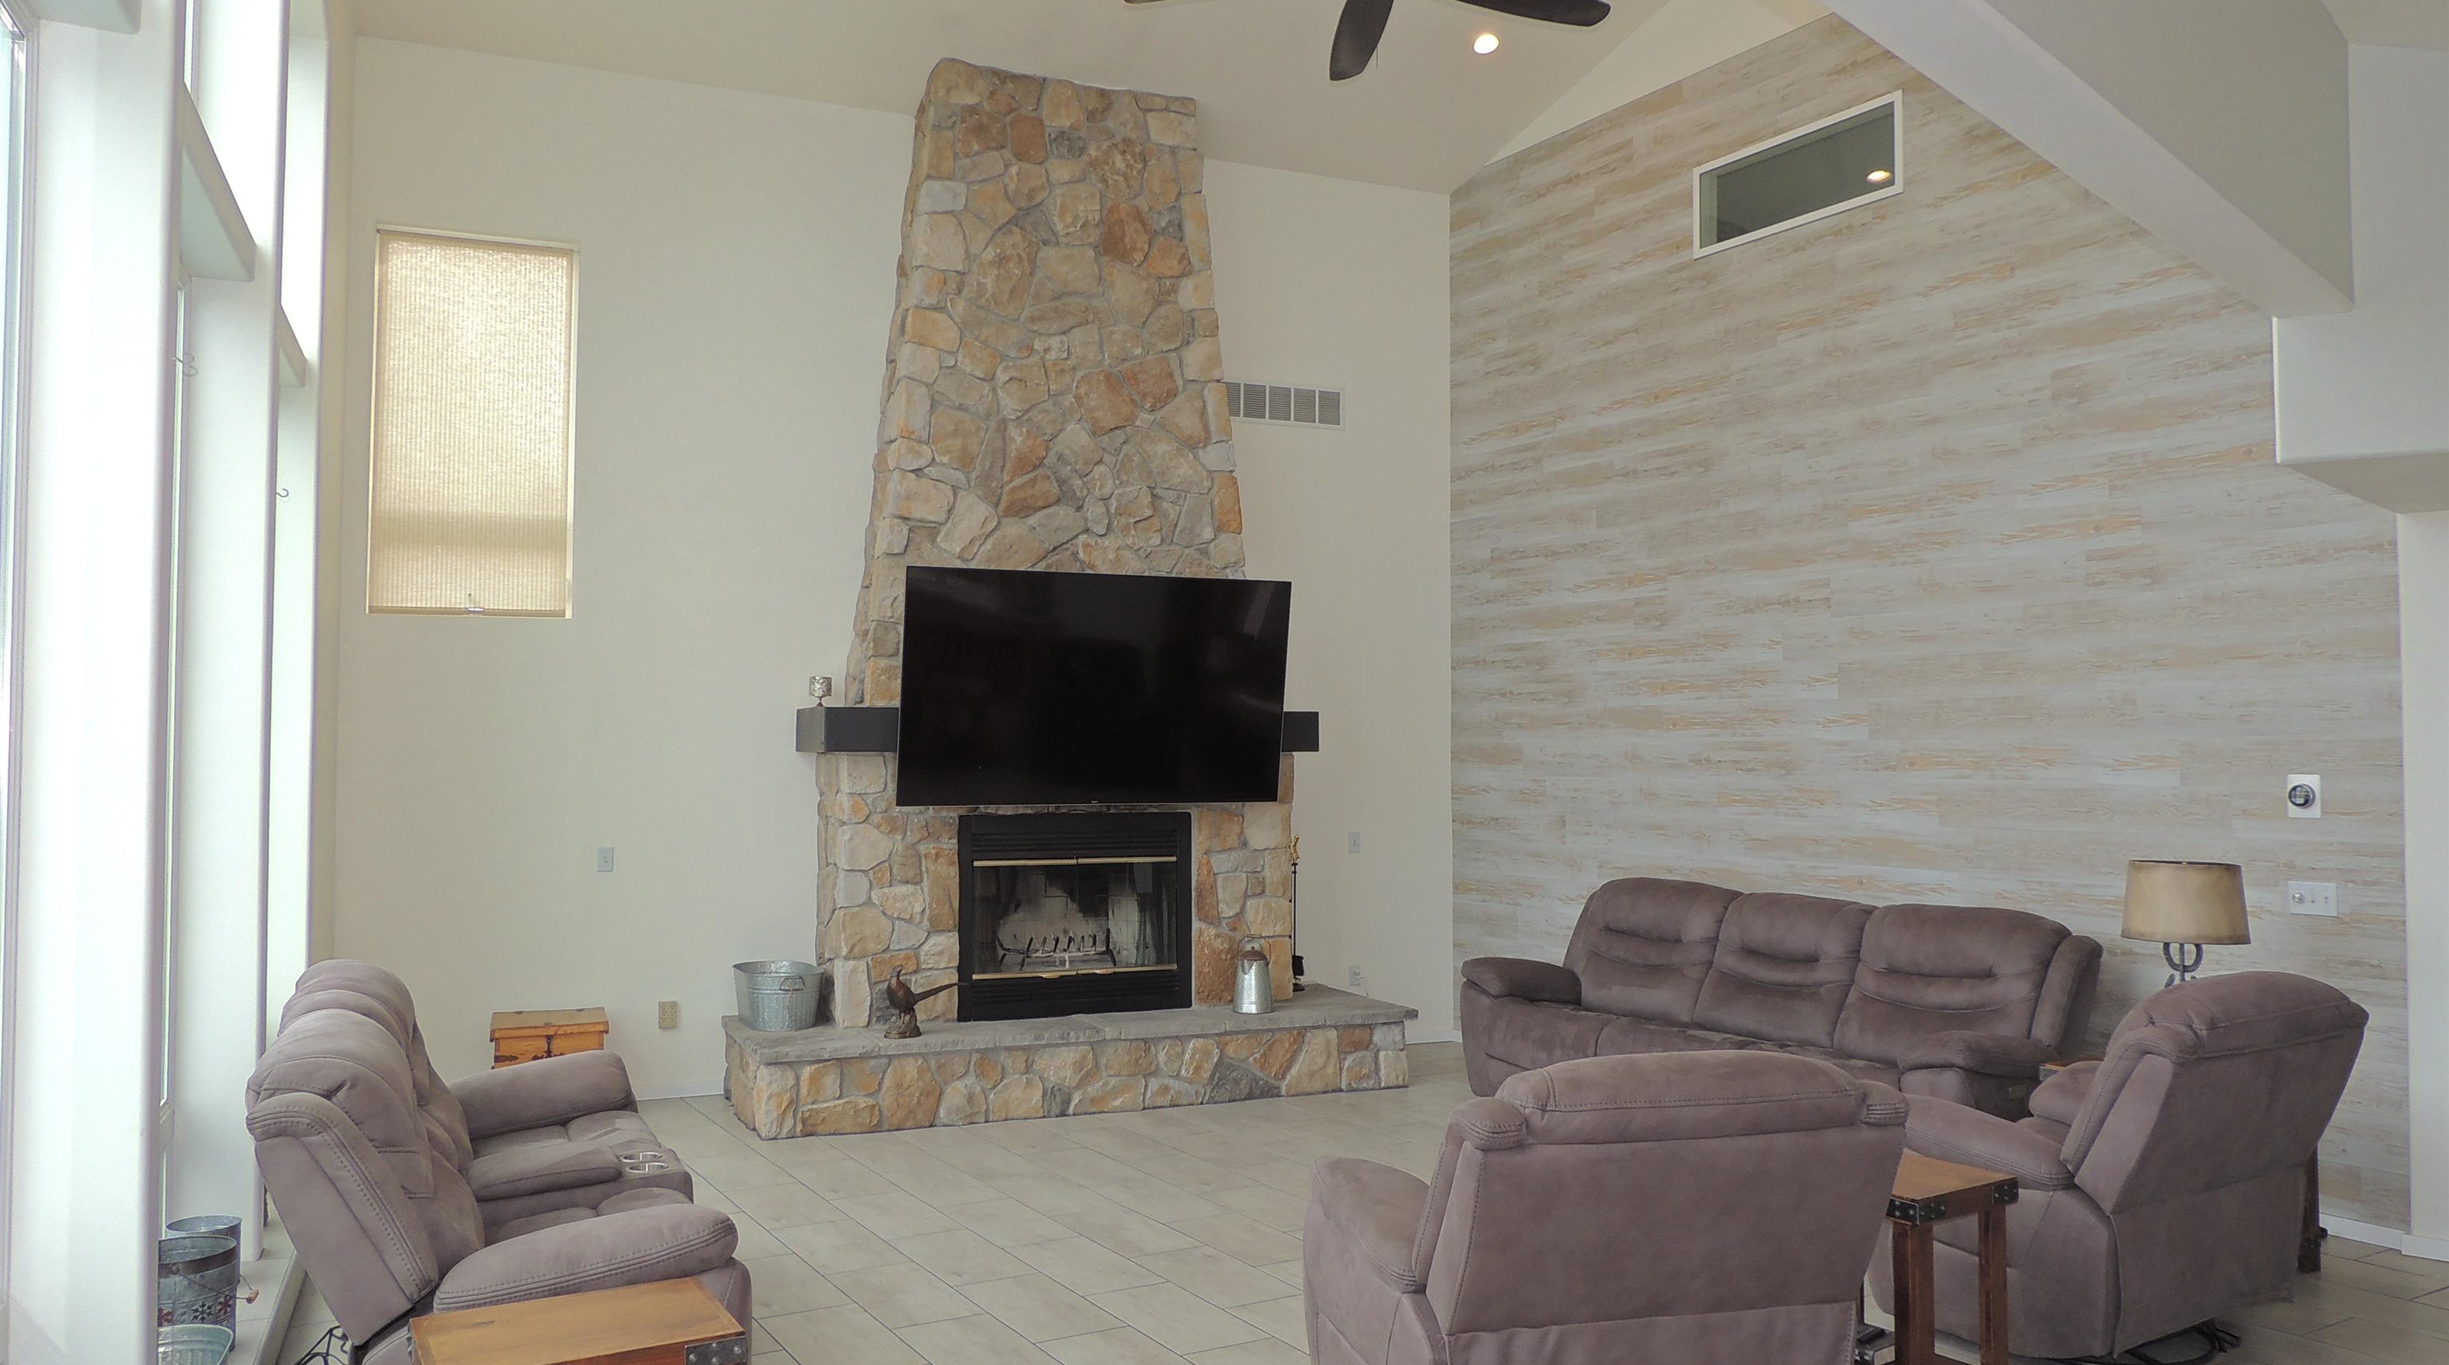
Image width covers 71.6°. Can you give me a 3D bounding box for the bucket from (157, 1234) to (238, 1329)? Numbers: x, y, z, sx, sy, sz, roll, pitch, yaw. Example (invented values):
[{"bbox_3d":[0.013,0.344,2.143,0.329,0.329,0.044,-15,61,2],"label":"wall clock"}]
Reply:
[{"bbox_3d":[-2.629,1.565,4.261,0.260,0.275,0.260,1,-3,-31],"label":"bucket"}]

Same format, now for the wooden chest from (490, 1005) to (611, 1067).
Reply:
[{"bbox_3d":[-3.081,1.770,7.749,0.490,0.465,0.470,1,-3,-21],"label":"wooden chest"}]

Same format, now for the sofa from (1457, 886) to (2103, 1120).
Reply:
[{"bbox_3d":[2.265,1.433,7.212,1.030,1.030,2.580,1,-3,-32],"label":"sofa"}]

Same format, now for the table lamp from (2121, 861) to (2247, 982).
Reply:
[{"bbox_3d":[3.224,0.951,5.685,0.420,0.715,0.420,2,-3,-33],"label":"table lamp"}]

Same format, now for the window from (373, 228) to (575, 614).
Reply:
[{"bbox_3d":[-3.560,-1.213,8.075,0.852,1.784,0.060,1,-3,-22],"label":"window"}]

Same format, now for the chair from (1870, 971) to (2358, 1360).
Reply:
[{"bbox_3d":[2.481,1.329,4.855,1.000,1.050,1.070,1,-3,-31],"label":"chair"}]

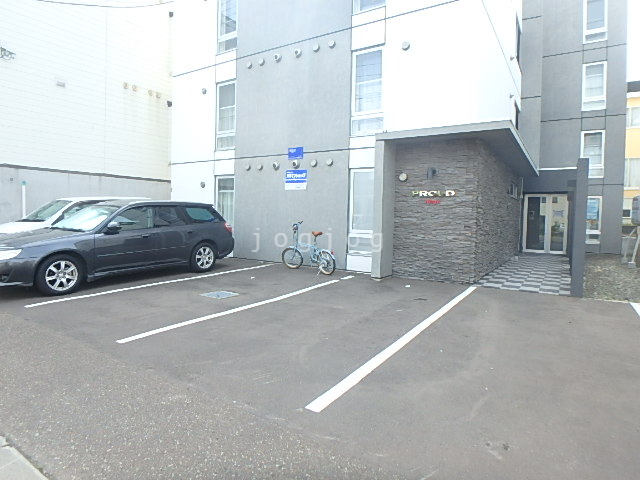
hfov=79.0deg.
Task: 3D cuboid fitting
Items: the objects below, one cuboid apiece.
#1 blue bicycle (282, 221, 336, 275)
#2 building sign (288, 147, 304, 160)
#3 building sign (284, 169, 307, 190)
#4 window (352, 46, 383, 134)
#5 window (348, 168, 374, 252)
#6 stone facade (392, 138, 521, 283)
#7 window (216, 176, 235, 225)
[{"bbox_3d":[-0.224,0.169,8.594,0.500,1.090,1.500,-2,4,-41],"label":"blue bicycle"},{"bbox_3d":[-0.589,-2.163,9.775,0.460,0.288,0.040,3,4,32],"label":"building sign"},{"bbox_3d":[-0.582,-1.505,9.803,0.653,0.489,0.040,3,4,32],"label":"building sign"},{"bbox_3d":[1.095,-3.309,8.748,0.791,1.930,0.120,3,4,32],"label":"window"},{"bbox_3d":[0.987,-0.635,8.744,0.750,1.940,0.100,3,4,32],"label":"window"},{"bbox_3d":[4.135,-0.708,10.625,1.593,2.730,7.100,3,4,32],"label":"stone facade"},{"bbox_3d":[-2.694,-0.849,11.266,0.750,1.938,0.120,3,4,32],"label":"window"}]

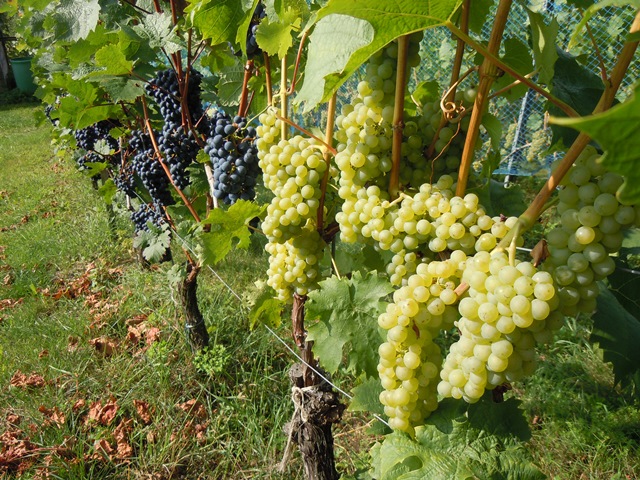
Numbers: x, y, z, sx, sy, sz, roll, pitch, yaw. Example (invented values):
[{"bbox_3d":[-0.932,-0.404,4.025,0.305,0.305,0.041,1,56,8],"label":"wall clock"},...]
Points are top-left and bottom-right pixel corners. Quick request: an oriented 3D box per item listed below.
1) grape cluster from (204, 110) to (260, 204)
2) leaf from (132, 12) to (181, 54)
[{"bbox_3d":[-0.156,-0.147,1.000,0.100,0.168,0.090,-5,23,-11],"label":"grape cluster"},{"bbox_3d":[-0.430,-0.543,1.460,0.120,0.110,0.060,0,23,0],"label":"leaf"}]

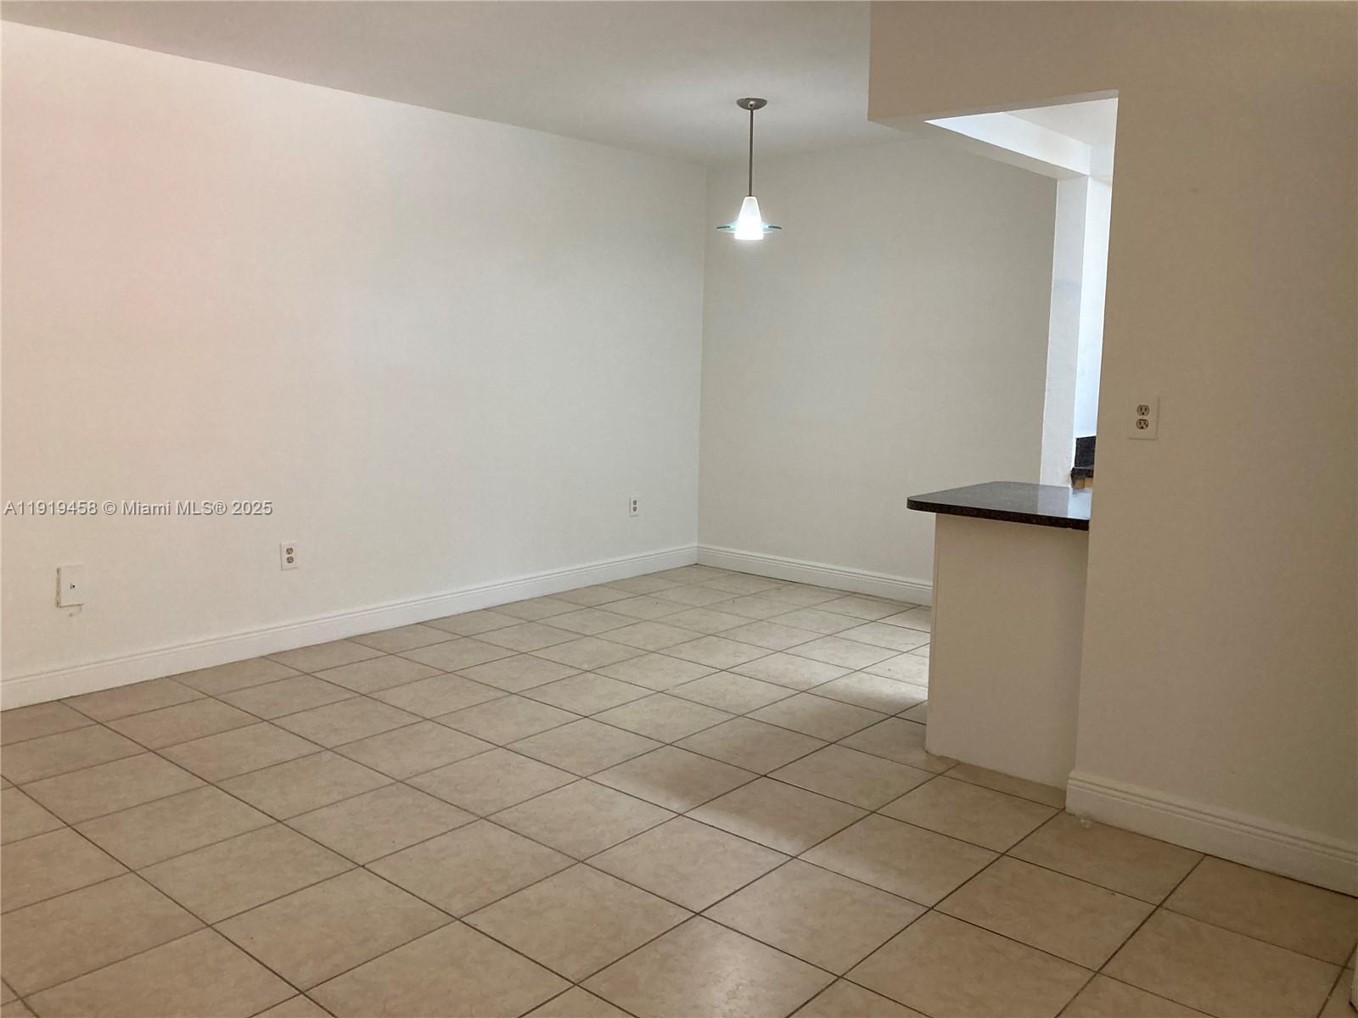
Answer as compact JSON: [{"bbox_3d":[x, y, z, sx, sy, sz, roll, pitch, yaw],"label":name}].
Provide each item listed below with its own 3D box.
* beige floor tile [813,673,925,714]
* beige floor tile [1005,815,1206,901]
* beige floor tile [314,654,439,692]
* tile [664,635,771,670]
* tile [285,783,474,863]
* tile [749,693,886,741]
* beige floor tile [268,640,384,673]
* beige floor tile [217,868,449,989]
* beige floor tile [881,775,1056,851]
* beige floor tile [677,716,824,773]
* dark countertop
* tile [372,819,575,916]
[{"bbox_3d":[0.792,0.746,4.468,0.407,0.010,0.407,8,11,40],"label":"beige floor tile"},{"bbox_3d":[1.178,0.956,3.036,0.402,0.010,0.390,8,11,40],"label":"beige floor tile"},{"bbox_3d":[-1.250,0.693,4.584,0.402,0.010,0.402,8,11,40],"label":"beige floor tile"},{"bbox_3d":[0.172,0.657,4.975,0.402,0.010,0.402,8,11,40],"label":"tile"},{"bbox_3d":[-0.855,0.901,3.163,0.404,0.010,0.404,8,11,40],"label":"tile"},{"bbox_3d":[0.522,0.785,4.140,0.402,0.010,0.402,8,11,40],"label":"tile"},{"bbox_3d":[-1.551,0.650,4.842,0.382,0.010,0.402,8,11,40],"label":"beige floor tile"},{"bbox_3d":[-0.813,0.985,2.595,0.400,0.010,0.400,8,11,40],"label":"beige floor tile"},{"bbox_3d":[0.875,0.915,3.321,0.407,0.010,0.407,8,11,40],"label":"beige floor tile"},{"bbox_3d":[0.254,0.826,3.834,0.402,0.010,0.402,8,11,40],"label":"beige floor tile"},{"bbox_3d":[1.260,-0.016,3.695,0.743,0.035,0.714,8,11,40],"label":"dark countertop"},{"bbox_3d":[-0.549,0.947,2.914,0.402,0.010,0.402,8,11,40],"label":"tile"}]

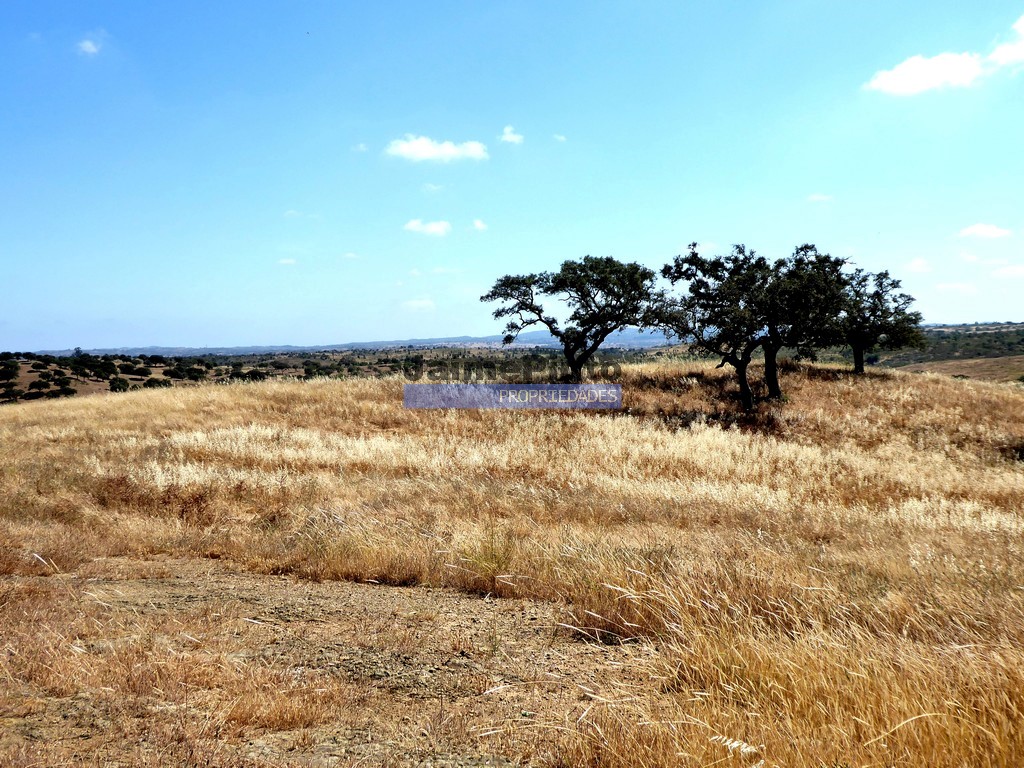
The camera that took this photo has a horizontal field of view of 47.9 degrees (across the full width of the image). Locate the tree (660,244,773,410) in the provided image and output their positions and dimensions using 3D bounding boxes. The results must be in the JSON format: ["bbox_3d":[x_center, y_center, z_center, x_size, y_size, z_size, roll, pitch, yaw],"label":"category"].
[{"bbox_3d":[6.056,-1.665,34.000,3.480,4.890,3.500,0,2,0],"label":"tree"}]

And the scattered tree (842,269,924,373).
[{"bbox_3d":[15.012,-2.567,47.000,3.580,4.280,3.500,0,2,0],"label":"scattered tree"}]

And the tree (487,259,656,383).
[{"bbox_3d":[2.166,-2.385,42.000,6.400,4.700,5.200,-1,2,0],"label":"tree"}]

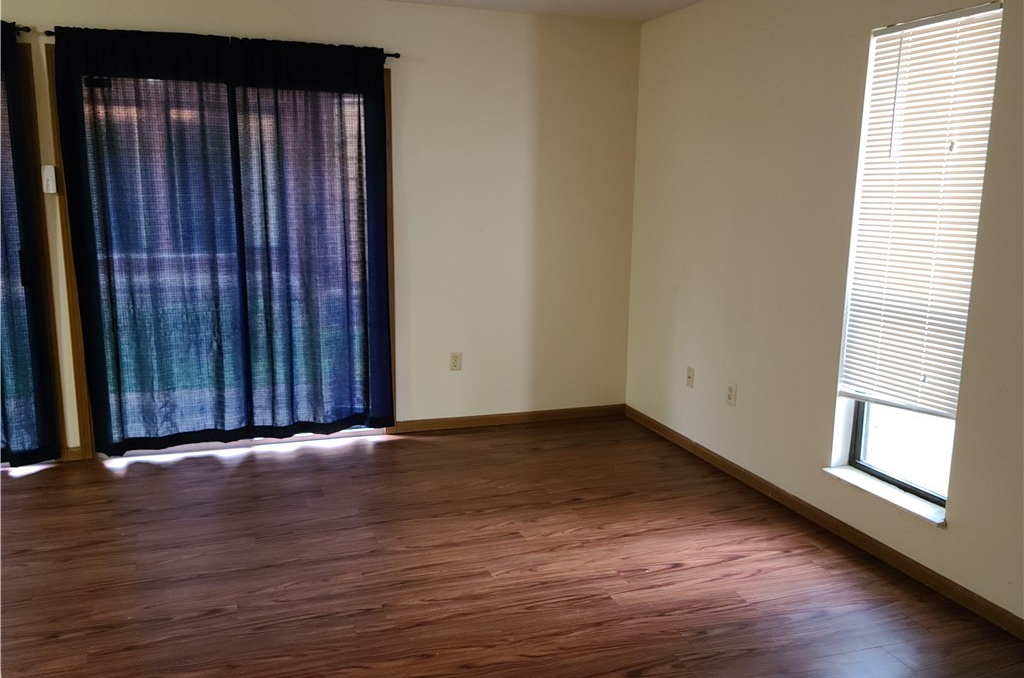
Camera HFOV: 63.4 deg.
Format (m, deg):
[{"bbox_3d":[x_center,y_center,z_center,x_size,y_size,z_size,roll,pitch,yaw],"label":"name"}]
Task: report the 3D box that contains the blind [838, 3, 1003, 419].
[{"bbox_3d":[1.515,-0.444,3.118,0.040,1.450,0.596,-3,11,-19],"label":"blind"}]

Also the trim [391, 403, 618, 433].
[{"bbox_3d":[0.018,0.496,5.175,1.529,0.072,0.015,-3,11,-19],"label":"trim"}]

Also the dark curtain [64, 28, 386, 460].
[{"bbox_3d":[-1.432,-0.476,4.387,1.580,2.130,0.110,-3,11,-19],"label":"dark curtain"}]

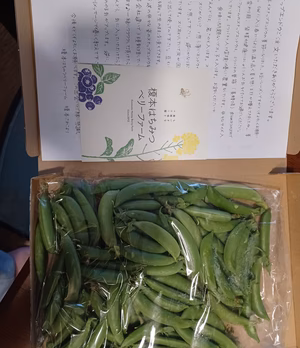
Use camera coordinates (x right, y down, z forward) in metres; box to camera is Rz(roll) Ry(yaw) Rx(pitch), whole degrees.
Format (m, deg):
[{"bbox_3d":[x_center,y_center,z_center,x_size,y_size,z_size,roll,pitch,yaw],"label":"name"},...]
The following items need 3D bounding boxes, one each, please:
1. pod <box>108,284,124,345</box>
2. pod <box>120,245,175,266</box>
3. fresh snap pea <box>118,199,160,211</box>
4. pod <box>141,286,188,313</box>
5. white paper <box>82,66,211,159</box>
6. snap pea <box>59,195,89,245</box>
[{"bbox_3d":[-0.038,0.152,0.315,0.015,0.014,0.067,-4,86,-9],"label":"pod"},{"bbox_3d":[-0.002,0.093,0.316,0.062,0.013,0.016,14,84,-9],"label":"pod"},{"bbox_3d":[-0.013,0.036,0.334,0.050,0.014,0.012,-3,86,0],"label":"fresh snap pea"},{"bbox_3d":[0.016,0.146,0.333,0.060,0.015,0.015,22,86,2],"label":"pod"},{"bbox_3d":[-0.003,-0.067,0.328,0.148,0.002,0.105,-2,102,-9],"label":"white paper"},{"bbox_3d":[-0.079,0.050,0.316,0.019,0.014,0.060,-23,90,-9],"label":"snap pea"}]

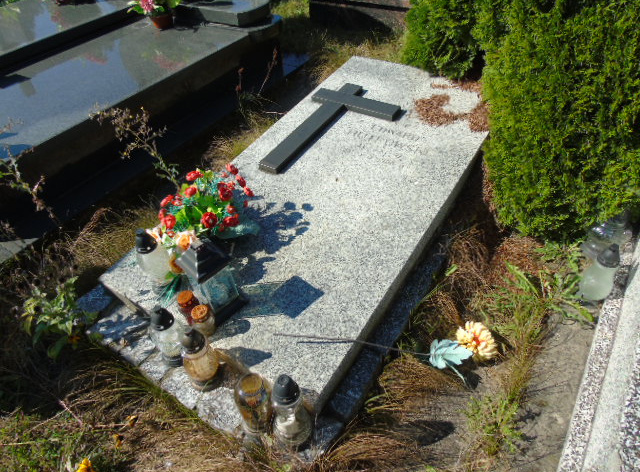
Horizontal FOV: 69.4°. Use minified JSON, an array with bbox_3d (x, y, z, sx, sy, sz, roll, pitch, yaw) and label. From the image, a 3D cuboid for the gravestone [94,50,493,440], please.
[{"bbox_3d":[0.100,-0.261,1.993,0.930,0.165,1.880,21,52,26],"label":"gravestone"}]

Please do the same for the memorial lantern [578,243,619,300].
[{"bbox_3d":[1.000,0.119,1.625,0.113,0.228,0.113,21,48,26],"label":"memorial lantern"}]

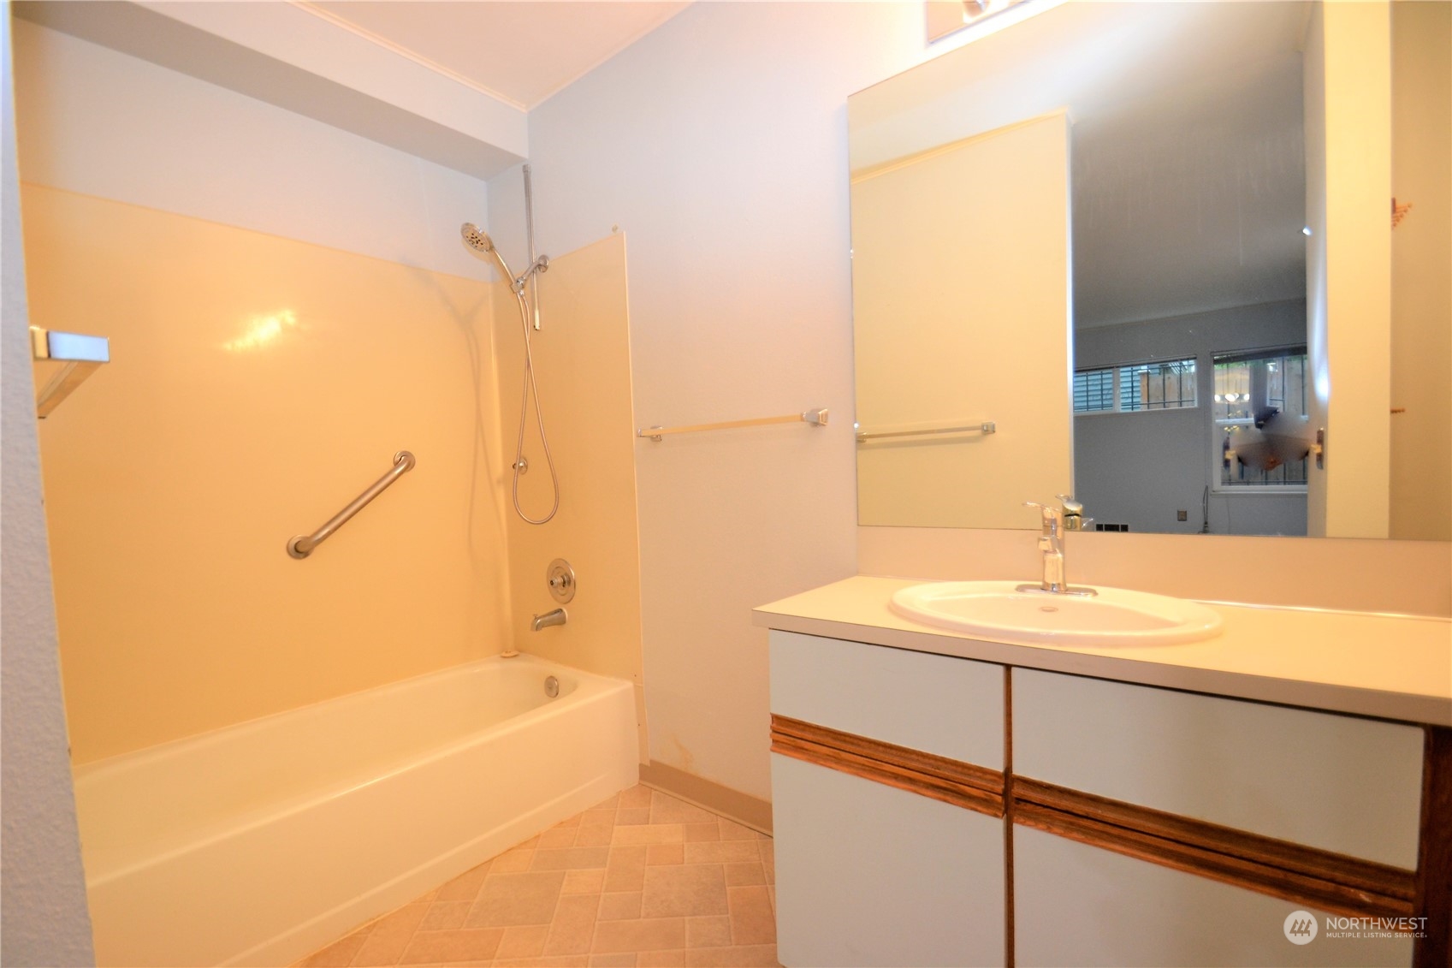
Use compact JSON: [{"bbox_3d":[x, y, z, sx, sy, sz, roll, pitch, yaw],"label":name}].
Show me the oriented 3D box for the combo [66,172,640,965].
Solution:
[{"bbox_3d":[-1.111,0.084,1.804,0.804,2.016,1.450,-1,2,40],"label":"combo"}]

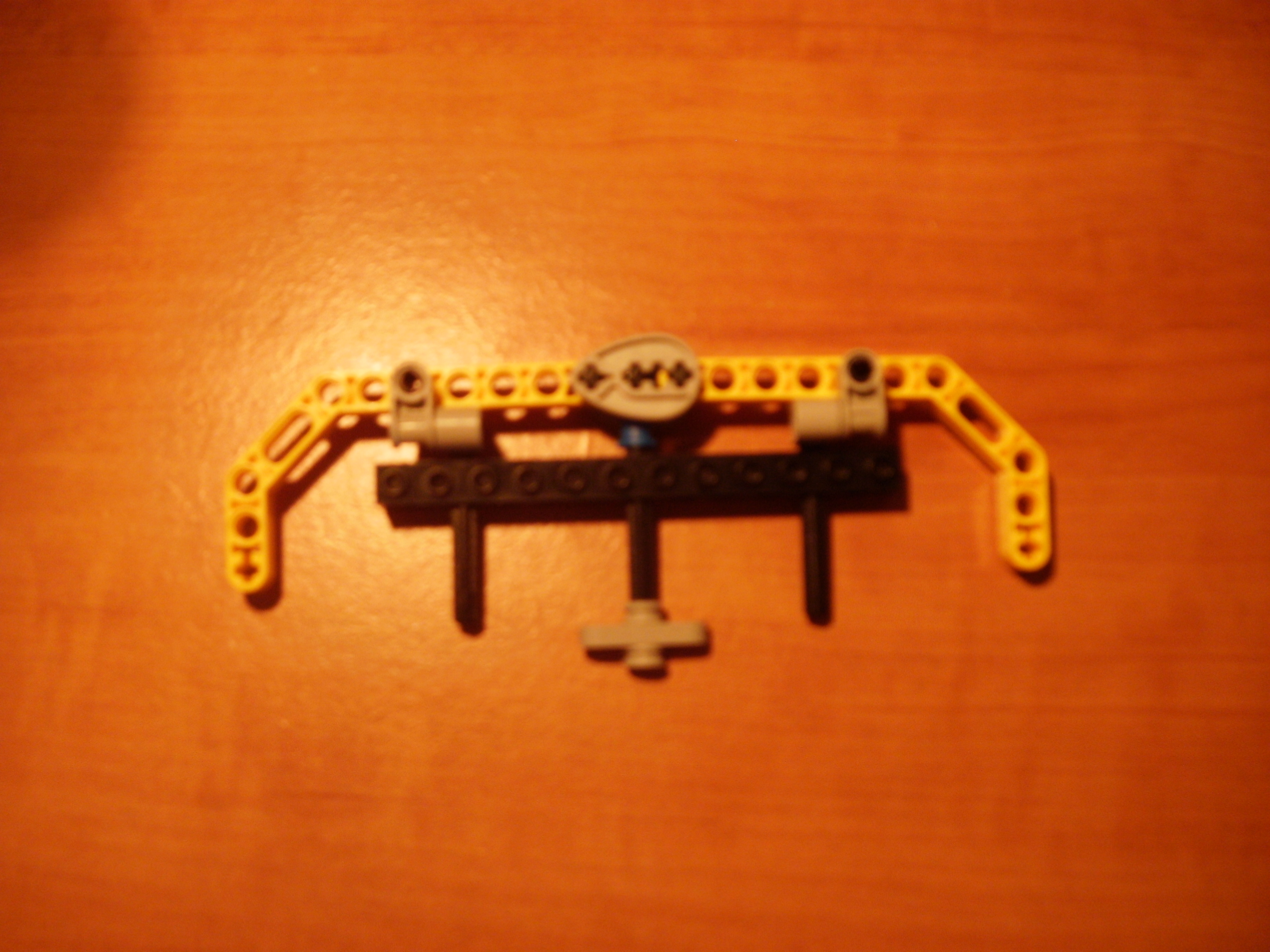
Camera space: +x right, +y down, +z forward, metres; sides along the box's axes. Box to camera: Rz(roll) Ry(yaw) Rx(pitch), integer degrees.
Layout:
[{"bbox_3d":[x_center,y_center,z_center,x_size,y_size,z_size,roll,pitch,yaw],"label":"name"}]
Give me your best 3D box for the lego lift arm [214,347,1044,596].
[{"bbox_3d":[0.001,-0.001,0.239,0.151,0.008,0.042,-1,84,-1],"label":"lego lift arm"}]

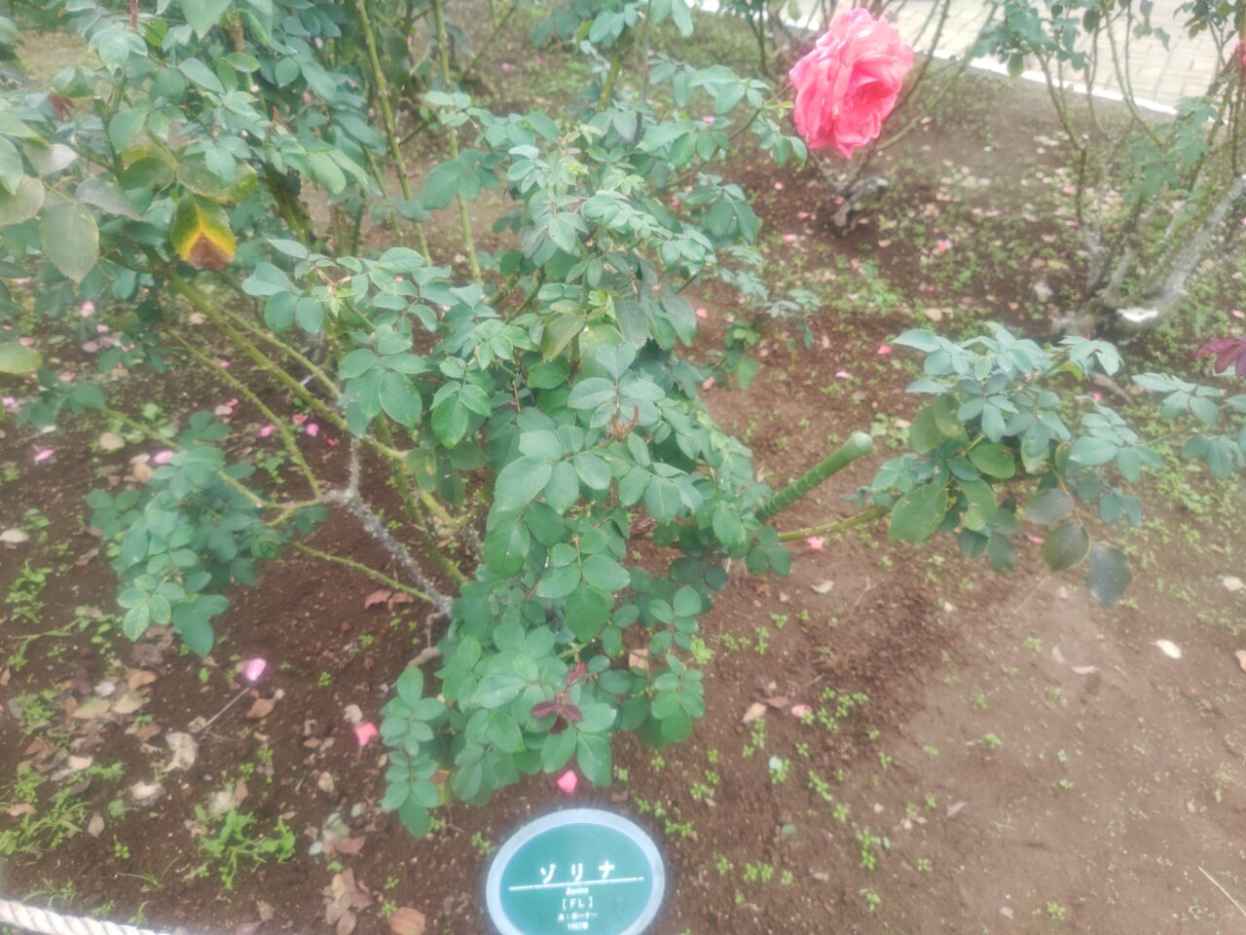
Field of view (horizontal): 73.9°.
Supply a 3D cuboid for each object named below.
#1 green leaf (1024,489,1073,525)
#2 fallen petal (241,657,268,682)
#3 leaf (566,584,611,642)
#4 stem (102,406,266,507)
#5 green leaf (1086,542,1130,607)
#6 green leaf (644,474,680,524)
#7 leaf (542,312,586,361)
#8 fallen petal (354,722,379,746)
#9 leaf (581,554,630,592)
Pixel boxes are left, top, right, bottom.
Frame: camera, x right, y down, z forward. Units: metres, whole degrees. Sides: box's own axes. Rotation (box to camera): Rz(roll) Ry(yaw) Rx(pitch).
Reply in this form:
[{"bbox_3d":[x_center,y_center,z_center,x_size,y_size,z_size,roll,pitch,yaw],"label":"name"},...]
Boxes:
[{"bbox_3d":[0.514,0.048,1.000,0.053,0.012,0.040,-15,71,19],"label":"green leaf"},{"bbox_3d":[-0.703,0.384,1.575,0.041,0.014,0.046,12,47,12],"label":"fallen petal"},{"bbox_3d":[-0.036,0.152,0.862,0.045,0.011,0.057,-5,66,-3],"label":"leaf"},{"bbox_3d":[-0.754,-0.015,1.430,0.022,0.299,0.020,-53,20,0],"label":"stem"},{"bbox_3d":[0.559,0.123,0.960,0.051,0.012,0.075,-4,73,25],"label":"green leaf"},{"bbox_3d":[0.044,0.038,0.950,0.040,0.012,0.057,-13,77,-1],"label":"green leaf"},{"bbox_3d":[-0.061,-0.135,0.862,0.030,0.011,0.060,37,76,10],"label":"leaf"},{"bbox_3d":[-0.460,0.477,1.484,0.038,0.015,0.042,8,46,8],"label":"fallen petal"},{"bbox_3d":[-0.018,0.109,0.852,0.045,0.011,0.037,7,65,4],"label":"leaf"}]

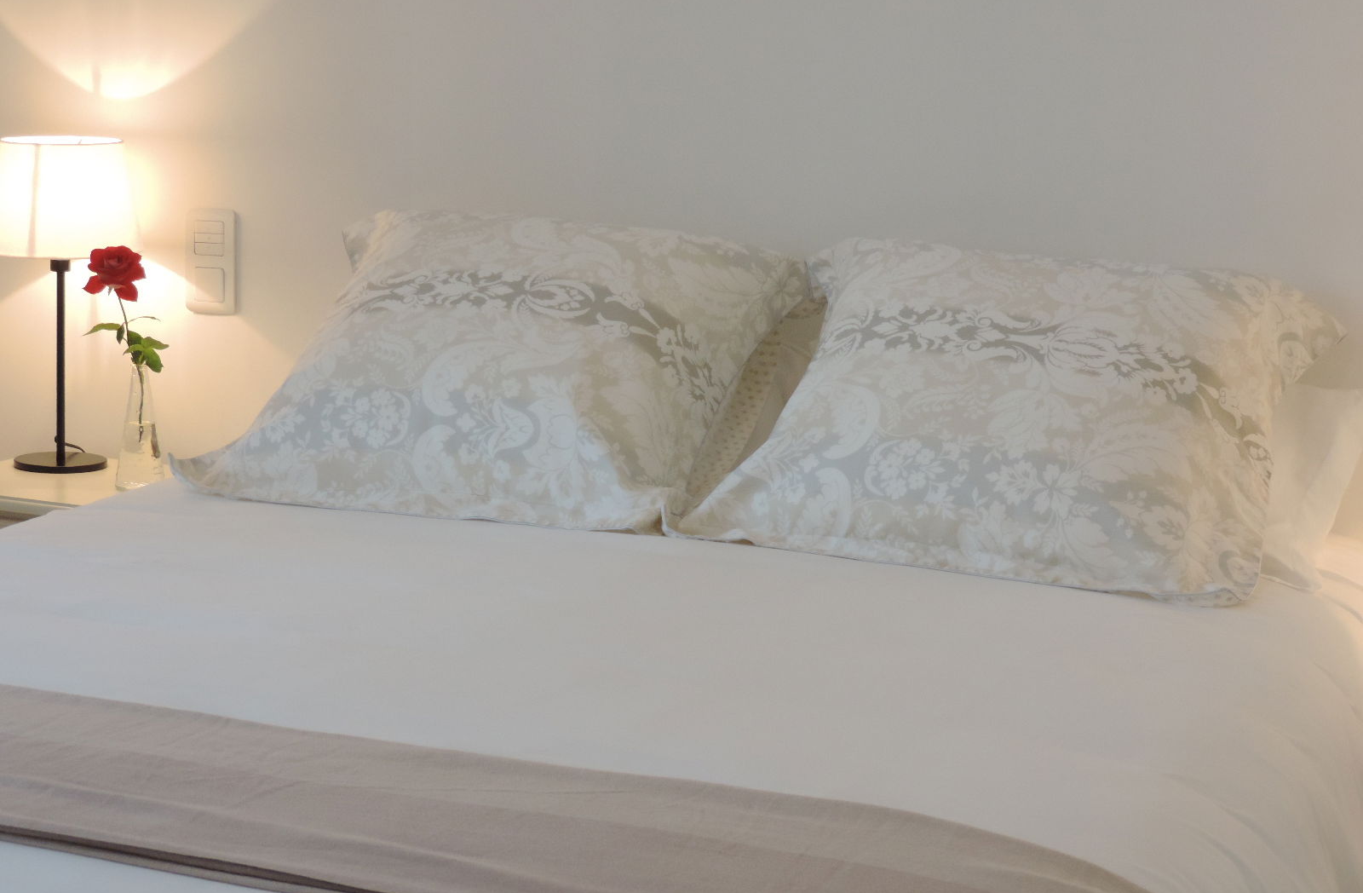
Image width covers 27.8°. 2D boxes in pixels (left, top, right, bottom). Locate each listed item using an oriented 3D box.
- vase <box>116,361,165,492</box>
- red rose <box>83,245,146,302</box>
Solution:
[{"bbox_3d":[-0.789,-0.030,4.016,0.072,0.178,0.072,1,9,0],"label":"vase"},{"bbox_3d":[-0.819,-0.249,3.982,0.088,0.079,0.083,-1,9,-12],"label":"red rose"}]

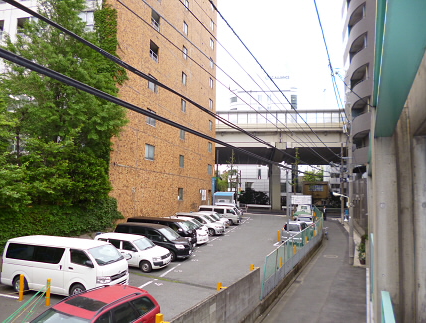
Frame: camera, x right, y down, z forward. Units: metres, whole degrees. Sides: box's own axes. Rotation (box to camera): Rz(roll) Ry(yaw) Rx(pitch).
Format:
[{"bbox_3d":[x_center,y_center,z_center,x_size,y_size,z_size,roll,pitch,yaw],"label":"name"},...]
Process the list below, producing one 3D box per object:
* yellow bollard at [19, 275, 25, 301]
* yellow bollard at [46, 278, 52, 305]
[{"bbox_3d":[-6.809,4.485,10.654,0.140,0.880,0.140,1,-7,0],"label":"yellow bollard"},{"bbox_3d":[-5.595,4.457,10.215,0.140,0.880,0.140,1,-7,0],"label":"yellow bollard"}]

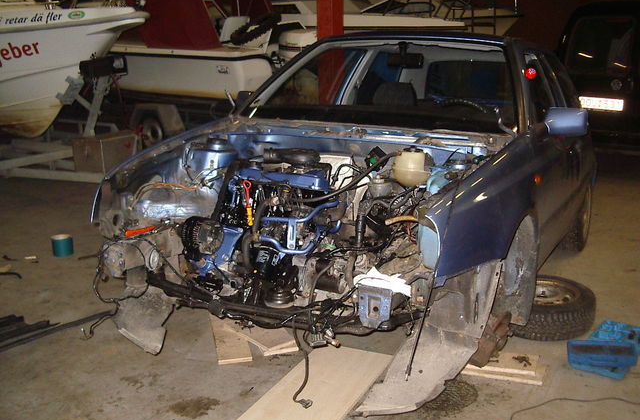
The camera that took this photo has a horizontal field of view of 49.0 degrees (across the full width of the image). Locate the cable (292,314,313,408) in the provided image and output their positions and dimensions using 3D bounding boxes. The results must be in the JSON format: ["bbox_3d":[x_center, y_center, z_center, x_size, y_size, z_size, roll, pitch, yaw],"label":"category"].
[{"bbox_3d":[-0.072,0.579,2.668,0.070,0.360,0.060,7,16,26],"label":"cable"}]

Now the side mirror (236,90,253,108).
[{"bbox_3d":[-0.389,-0.613,4.021,0.200,0.130,0.100,7,11,26],"label":"side mirror"}]

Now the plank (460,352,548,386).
[{"bbox_3d":[0.795,0.710,3.216,0.440,0.045,0.165,5,15,20],"label":"plank"}]

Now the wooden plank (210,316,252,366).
[{"bbox_3d":[-0.453,0.635,3.567,0.155,0.024,0.600,-3,14,-11],"label":"wooden plank"}]

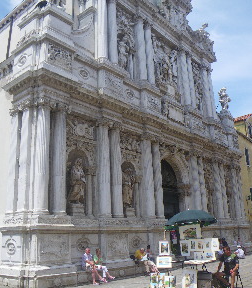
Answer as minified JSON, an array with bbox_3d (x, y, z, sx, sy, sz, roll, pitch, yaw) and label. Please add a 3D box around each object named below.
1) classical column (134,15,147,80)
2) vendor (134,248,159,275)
[{"bbox_3d":[0.841,-5.530,17.935,0.487,4.402,0.487,-2,-16,-1],"label":"classical column"},{"bbox_3d":[0.864,5.321,14.146,1.040,1.123,0.582,-15,-21,39],"label":"vendor"}]

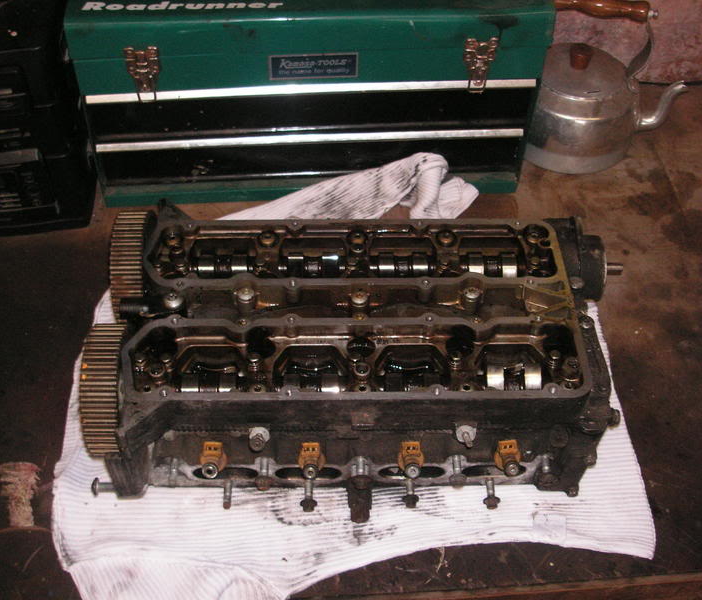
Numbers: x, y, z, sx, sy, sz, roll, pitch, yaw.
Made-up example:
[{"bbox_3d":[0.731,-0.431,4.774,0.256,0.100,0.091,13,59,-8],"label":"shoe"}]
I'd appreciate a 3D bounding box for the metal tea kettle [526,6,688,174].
[{"bbox_3d":[0.320,-0.291,1.128,0.222,0.210,0.173,14,50,14],"label":"metal tea kettle"}]

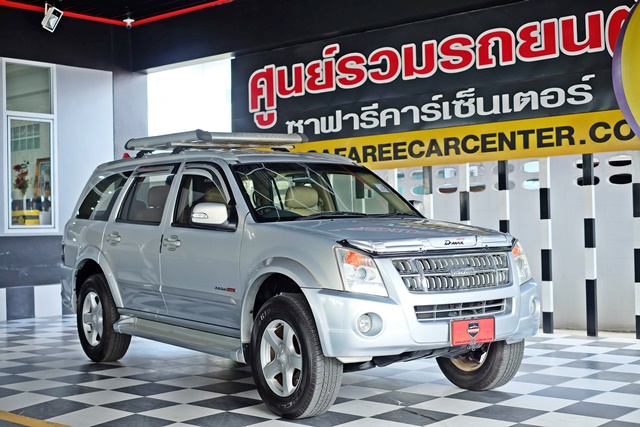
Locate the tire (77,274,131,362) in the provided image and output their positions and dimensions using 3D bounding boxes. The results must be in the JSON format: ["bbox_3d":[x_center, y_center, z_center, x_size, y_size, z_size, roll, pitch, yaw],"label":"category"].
[{"bbox_3d":[-1.873,0.914,8.214,0.240,0.745,0.745,0,-1,-35],"label":"tire"}]

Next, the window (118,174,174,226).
[{"bbox_3d":[-1.389,-0.124,7.544,0.045,0.450,0.900,24,-14,-32],"label":"window"}]

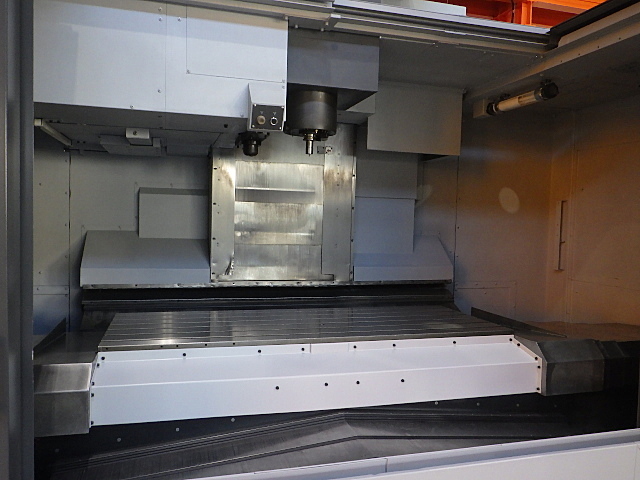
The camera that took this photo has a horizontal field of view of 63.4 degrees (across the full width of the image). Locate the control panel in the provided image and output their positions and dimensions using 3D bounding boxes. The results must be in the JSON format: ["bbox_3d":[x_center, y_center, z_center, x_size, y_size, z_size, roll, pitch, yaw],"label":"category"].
[{"bbox_3d":[-0.204,-0.465,1.965,0.129,0.105,0.060,1,16,-16],"label":"control panel"}]

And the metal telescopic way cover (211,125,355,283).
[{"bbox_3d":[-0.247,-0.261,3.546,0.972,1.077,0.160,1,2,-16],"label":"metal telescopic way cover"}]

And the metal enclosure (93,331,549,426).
[{"bbox_3d":[0.071,0.613,2.365,2.041,0.244,0.209,1,2,-16],"label":"metal enclosure"}]

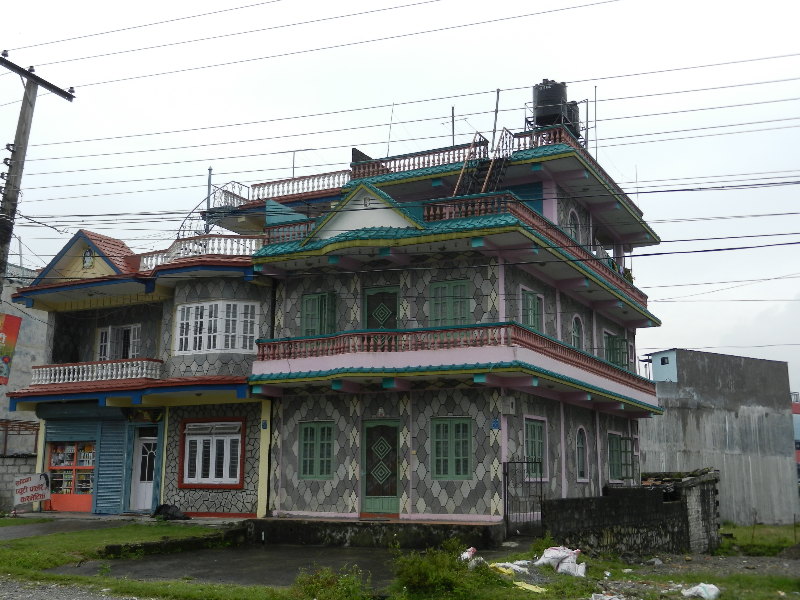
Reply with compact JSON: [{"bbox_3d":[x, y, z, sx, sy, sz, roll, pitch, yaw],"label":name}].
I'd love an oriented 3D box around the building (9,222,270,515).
[{"bbox_3d":[-5.092,2.526,27.290,8.673,7.699,9.912,-6,-13,28],"label":"building"}]

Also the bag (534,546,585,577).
[{"bbox_3d":[2.434,3.998,13.400,0.720,0.400,0.520,-5,-13,28],"label":"bag"}]

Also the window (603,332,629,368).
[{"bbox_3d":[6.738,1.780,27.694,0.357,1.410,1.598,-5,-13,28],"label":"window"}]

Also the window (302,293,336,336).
[{"bbox_3d":[-1.998,0.510,21.438,1.009,1.363,0.170,-6,-13,28],"label":"window"}]

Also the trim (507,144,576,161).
[{"bbox_3d":[3.737,-3.845,22.826,1.788,0.430,0.460,-6,-13,28],"label":"trim"}]

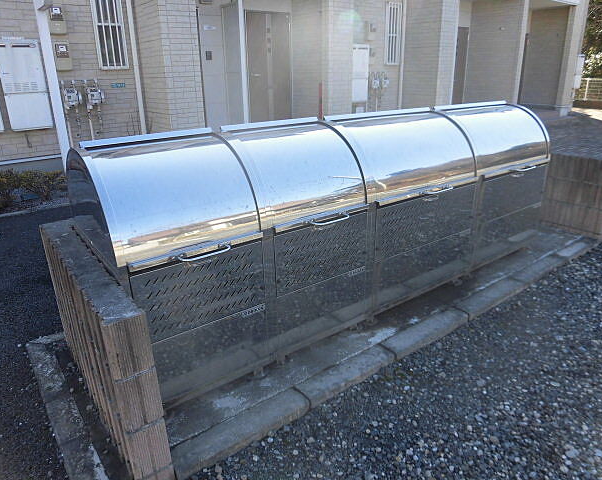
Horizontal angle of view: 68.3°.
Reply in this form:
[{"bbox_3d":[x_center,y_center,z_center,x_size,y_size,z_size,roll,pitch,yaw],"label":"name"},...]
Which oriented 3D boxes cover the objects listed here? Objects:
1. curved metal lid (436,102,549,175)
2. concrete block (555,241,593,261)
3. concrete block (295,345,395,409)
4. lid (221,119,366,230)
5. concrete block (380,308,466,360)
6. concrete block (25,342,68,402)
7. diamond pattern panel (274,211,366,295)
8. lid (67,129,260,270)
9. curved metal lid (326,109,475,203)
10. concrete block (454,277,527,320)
[{"bbox_3d":[1.363,-0.742,3.180,0.934,0.442,0.447,-16,24,-34],"label":"curved metal lid"},{"bbox_3d":[2.177,0.096,3.503,0.543,0.102,0.122,-16,24,-34],"label":"concrete block"},{"bbox_3d":[0.223,0.672,2.155,0.546,0.102,0.122,-16,24,-34],"label":"concrete block"},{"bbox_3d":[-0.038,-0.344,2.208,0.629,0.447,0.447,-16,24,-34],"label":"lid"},{"bbox_3d":[0.700,0.537,2.486,0.644,0.102,0.122,-16,24,-34],"label":"concrete block"},{"bbox_3d":[-1.278,0.684,2.251,0.117,0.102,0.599,-16,24,-34],"label":"concrete block"},{"bbox_3d":[0.107,0.063,2.192,0.579,0.315,0.030,-16,24,-34],"label":"diamond pattern panel"},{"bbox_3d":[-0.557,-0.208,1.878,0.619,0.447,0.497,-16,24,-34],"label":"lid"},{"bbox_3d":[0.603,-0.525,2.654,0.954,0.447,0.447,-16,24,-34],"label":"curved metal lid"},{"bbox_3d":[1.211,0.388,2.839,0.634,0.102,0.122,-16,24,-34],"label":"concrete block"}]

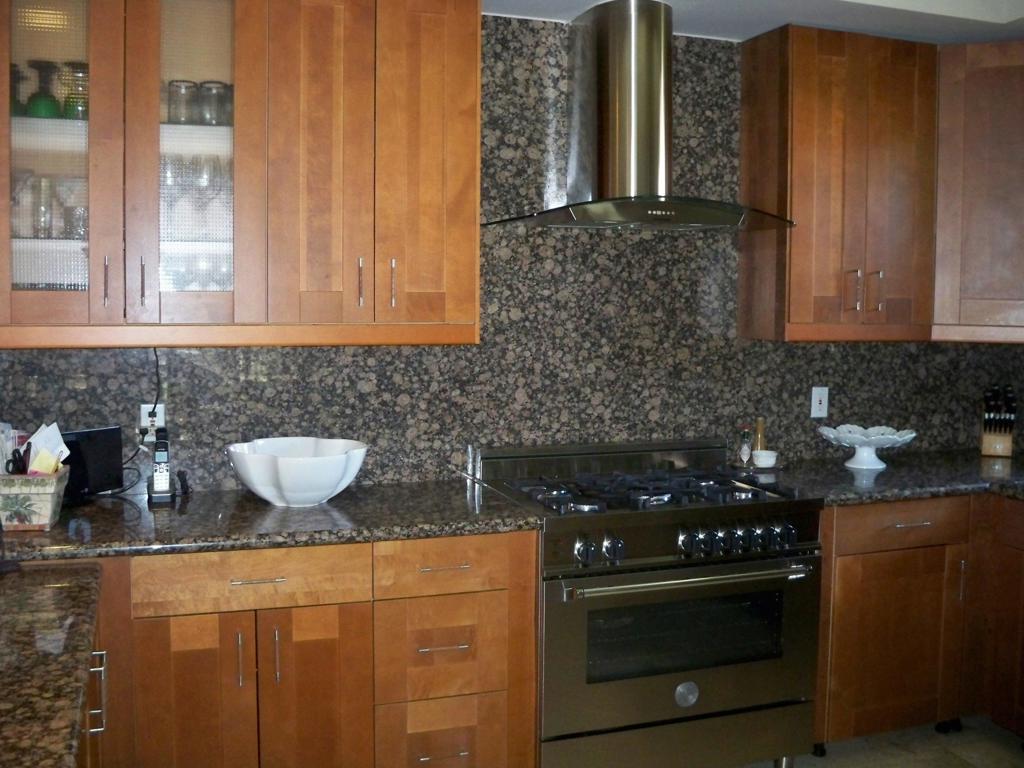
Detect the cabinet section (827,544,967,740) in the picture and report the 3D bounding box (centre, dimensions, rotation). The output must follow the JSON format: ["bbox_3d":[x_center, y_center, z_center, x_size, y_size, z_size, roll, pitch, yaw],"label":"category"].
[{"bbox_3d":[1.167,0.816,3.609,0.541,0.601,0.549,-1,4,-19],"label":"cabinet section"}]

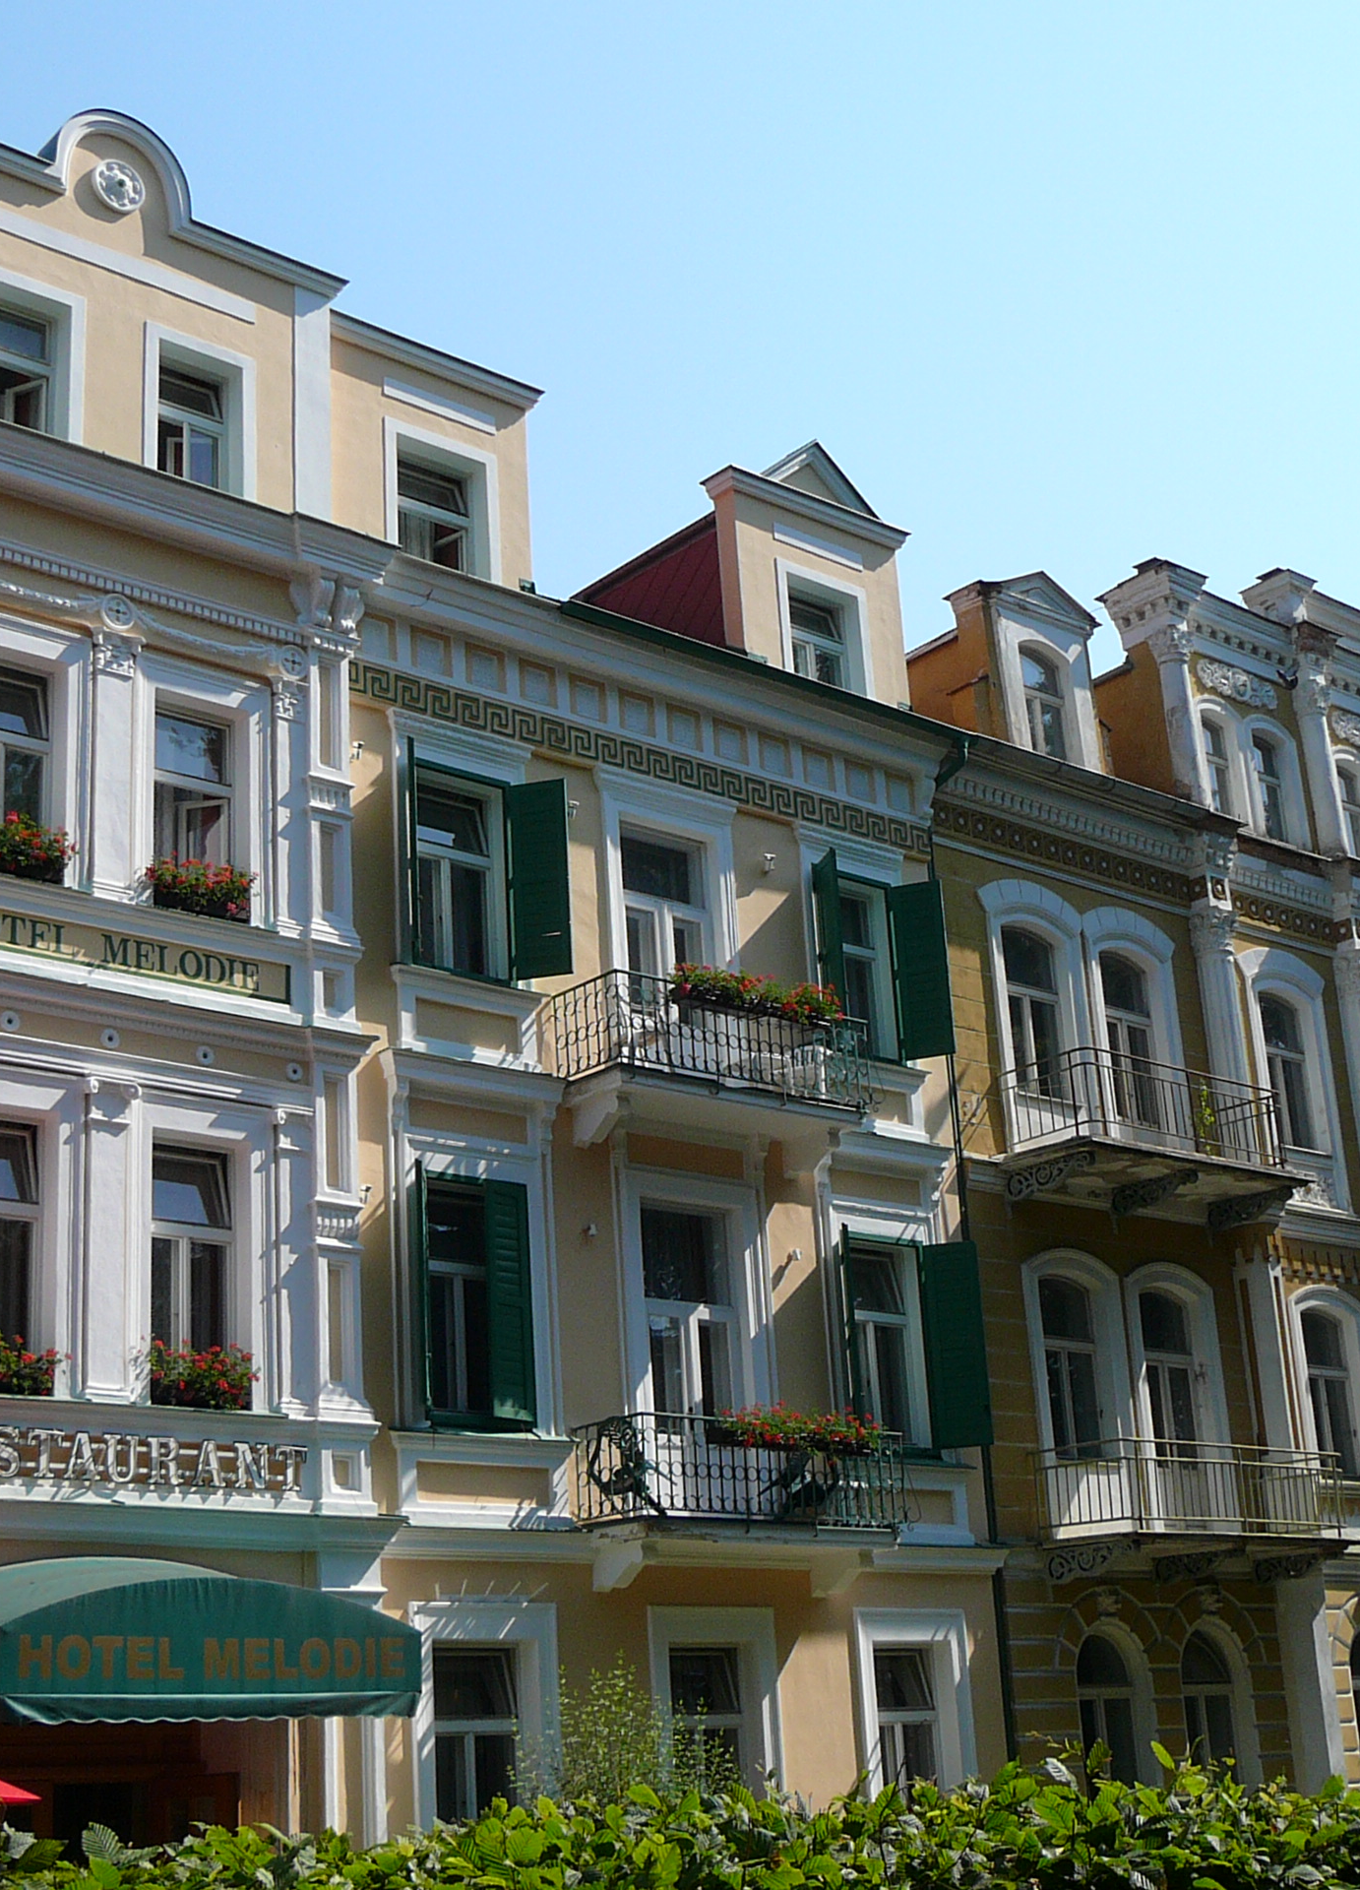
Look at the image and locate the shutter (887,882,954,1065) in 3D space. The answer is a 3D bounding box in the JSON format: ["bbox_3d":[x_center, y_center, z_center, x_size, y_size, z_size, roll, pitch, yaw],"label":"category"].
[{"bbox_3d":[2.724,0.285,28.583,0.573,2.048,0.050,-9,-20,15],"label":"shutter"}]

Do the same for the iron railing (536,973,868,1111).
[{"bbox_3d":[0.377,1.095,25.522,3.367,0.949,0.986,13,-25,-39],"label":"iron railing"}]

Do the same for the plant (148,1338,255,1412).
[{"bbox_3d":[-3.777,3.390,20.111,0.900,0.510,0.350,13,-25,-39],"label":"plant"}]

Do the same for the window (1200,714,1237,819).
[{"bbox_3d":[6.897,-2.240,32.832,0.695,1.650,0.200,13,-25,-39],"label":"window"}]

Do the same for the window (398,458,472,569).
[{"bbox_3d":[-2.401,-4.059,24.835,0.950,1.320,0.200,13,-25,-39],"label":"window"}]

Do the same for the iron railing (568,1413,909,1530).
[{"bbox_3d":[0.623,5.129,24.425,3.363,0.904,1.102,13,-25,-38],"label":"iron railing"}]

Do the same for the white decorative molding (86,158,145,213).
[{"bbox_3d":[-5.440,-7.358,24.720,0.566,0.566,0.100,13,-25,-38],"label":"white decorative molding"}]

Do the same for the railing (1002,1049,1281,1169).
[{"bbox_3d":[5.535,2.101,29.809,3.794,1.014,1.116,13,-25,-39],"label":"railing"}]

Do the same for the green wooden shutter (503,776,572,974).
[{"bbox_3d":[-1.309,-0.629,24.180,0.533,1.966,0.050,-6,-19,9],"label":"green wooden shutter"}]

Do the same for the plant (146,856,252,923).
[{"bbox_3d":[-4.263,-0.471,22.718,0.950,0.420,0.320,13,-25,-38],"label":"plant"}]

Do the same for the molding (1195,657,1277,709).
[{"bbox_3d":[7.211,-3.331,32.853,1.600,0.510,0.120,13,-25,-39],"label":"molding"}]

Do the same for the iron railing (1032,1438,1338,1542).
[{"bbox_3d":[5.438,5.894,27.106,3.388,0.940,1.355,13,-25,-39],"label":"iron railing"}]

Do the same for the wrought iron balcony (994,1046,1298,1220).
[{"bbox_3d":[5.146,2.174,27.878,3.420,1.360,1.180,13,-25,-39],"label":"wrought iron balcony"}]

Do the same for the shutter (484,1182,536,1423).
[{"bbox_3d":[-1.529,3.240,23.410,0.045,2.251,0.582,-17,-23,35],"label":"shutter"}]

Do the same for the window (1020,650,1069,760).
[{"bbox_3d":[4.266,-2.711,30.174,0.780,1.420,0.180,13,-25,-39],"label":"window"}]

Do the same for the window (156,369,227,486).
[{"bbox_3d":[-4.773,-4.975,24.778,0.860,1.250,0.120,13,-25,-38],"label":"window"}]

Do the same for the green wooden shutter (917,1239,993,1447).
[{"bbox_3d":[2.787,4.027,25.733,0.579,2.053,0.050,-6,-19,8],"label":"green wooden shutter"}]

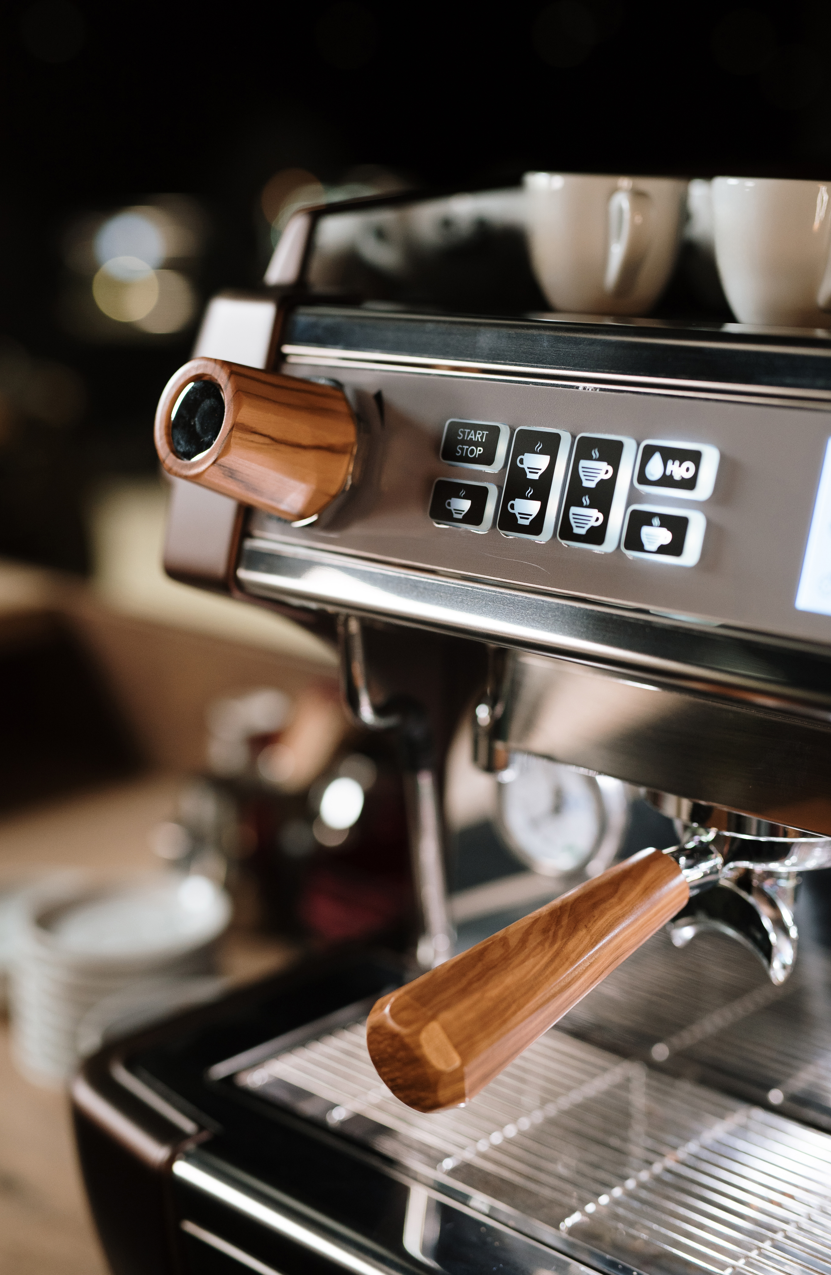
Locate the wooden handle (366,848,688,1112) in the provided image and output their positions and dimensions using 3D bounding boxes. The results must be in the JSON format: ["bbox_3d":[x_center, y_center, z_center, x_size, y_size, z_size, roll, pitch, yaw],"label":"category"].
[{"bbox_3d":[0.042,0.107,0.578,0.041,0.041,0.128,14,30,43],"label":"wooden handle"}]

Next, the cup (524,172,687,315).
[{"bbox_3d":[0.073,-0.151,0.683,0.063,0.053,0.085,1,14,-1],"label":"cup"}]

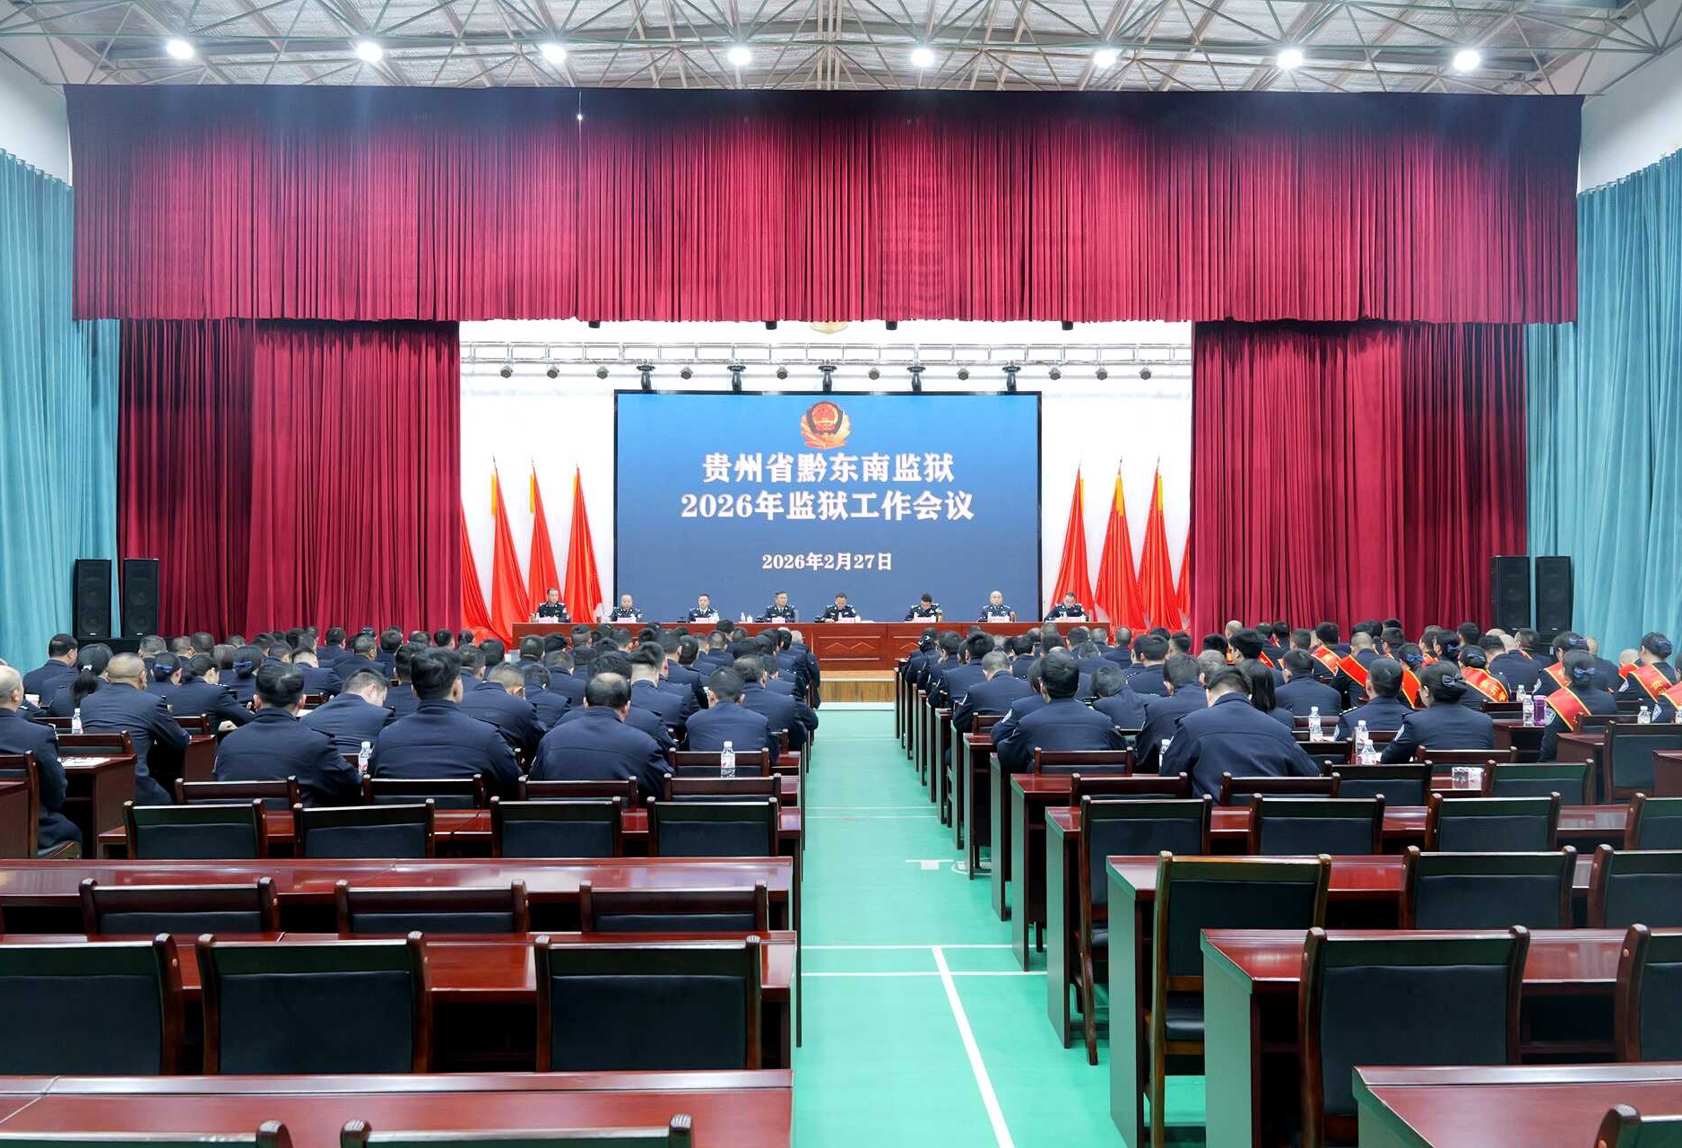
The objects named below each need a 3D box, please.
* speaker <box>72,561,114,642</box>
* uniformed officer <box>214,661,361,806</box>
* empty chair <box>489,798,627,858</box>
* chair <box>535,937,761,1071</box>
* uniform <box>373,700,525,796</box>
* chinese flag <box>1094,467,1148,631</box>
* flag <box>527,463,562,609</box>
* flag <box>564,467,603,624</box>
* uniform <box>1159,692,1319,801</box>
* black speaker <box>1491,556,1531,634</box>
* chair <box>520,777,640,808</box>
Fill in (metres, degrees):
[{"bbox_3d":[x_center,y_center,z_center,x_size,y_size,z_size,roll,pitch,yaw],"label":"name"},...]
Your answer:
[{"bbox_3d":[-11.134,0.365,19.900,0.460,1.170,0.460,1,-1,-36],"label":"speaker"},{"bbox_3d":[-2.120,0.995,5.280,0.570,1.290,0.700,0,-1,3],"label":"uniformed officer"},{"bbox_3d":[-0.961,1.210,4.737,0.445,0.910,0.530,0,-1,-1],"label":"empty chair"},{"bbox_3d":[-0.381,1.149,2.873,0.445,0.900,0.570,0,-1,-1],"label":"chair"},{"bbox_3d":[-1.530,0.809,5.200,0.570,0.640,0.480,0,-1,-1],"label":"uniform"},{"bbox_3d":[5.090,-0.391,24.300,0.980,3.170,0.500,0,-1,-1],"label":"chinese flag"},{"bbox_3d":[-5.353,-0.332,24.500,0.780,3.300,0.450,0,-1,-1],"label":"flag"},{"bbox_3d":[-4.554,-0.263,23.800,0.717,3.396,0.500,0,-1,-1],"label":"flag"},{"bbox_3d":[1.651,0.867,5.616,0.640,0.750,0.520,0,-1,-1],"label":"uniform"},{"bbox_3d":[9.314,0.299,18.600,0.470,1.070,0.470,0,-1,9],"label":"black speaker"},{"bbox_3d":[-0.988,1.222,5.266,0.445,0.910,0.530,0,-1,-1],"label":"chair"}]

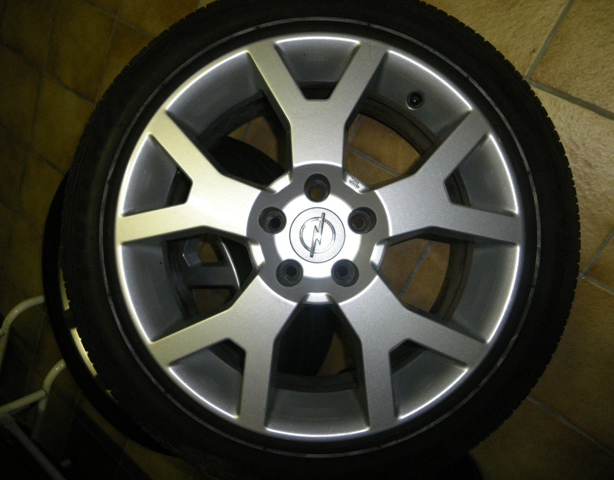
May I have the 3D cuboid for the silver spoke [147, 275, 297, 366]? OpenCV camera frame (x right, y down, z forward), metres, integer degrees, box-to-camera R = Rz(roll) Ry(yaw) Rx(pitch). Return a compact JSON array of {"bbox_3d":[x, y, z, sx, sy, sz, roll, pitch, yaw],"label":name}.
[{"bbox_3d":[-0.090,0.108,0.614,0.166,0.040,0.079,-32,89,-1],"label":"silver spoke"}]

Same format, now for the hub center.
[{"bbox_3d":[0.013,-0.005,0.618,0.065,0.020,0.065,-18,88,-1],"label":"hub center"}]

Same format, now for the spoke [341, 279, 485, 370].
[{"bbox_3d":[0.116,0.109,0.614,0.166,0.040,0.074,30,89,1],"label":"spoke"}]

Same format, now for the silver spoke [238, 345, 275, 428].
[{"bbox_3d":[-0.059,0.167,0.612,0.033,0.040,0.097,6,88,0],"label":"silver spoke"}]

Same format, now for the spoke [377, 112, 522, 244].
[{"bbox_3d":[0.158,-0.053,0.619,0.150,0.040,0.165,-18,88,-1],"label":"spoke"}]

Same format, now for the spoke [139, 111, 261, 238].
[{"bbox_3d":[-0.125,-0.069,0.619,0.174,0.040,0.075,40,89,1],"label":"spoke"}]

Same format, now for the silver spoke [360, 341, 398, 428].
[{"bbox_3d":[0.084,0.167,0.612,0.033,0.040,0.098,-6,88,0],"label":"silver spoke"}]

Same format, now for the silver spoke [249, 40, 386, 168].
[{"bbox_3d":[0.012,-0.158,0.622,0.160,0.040,0.145,0,88,0],"label":"silver spoke"}]

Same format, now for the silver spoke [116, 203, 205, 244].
[{"bbox_3d":[-0.169,-0.021,0.618,0.108,0.040,0.033,-11,88,0],"label":"silver spoke"}]

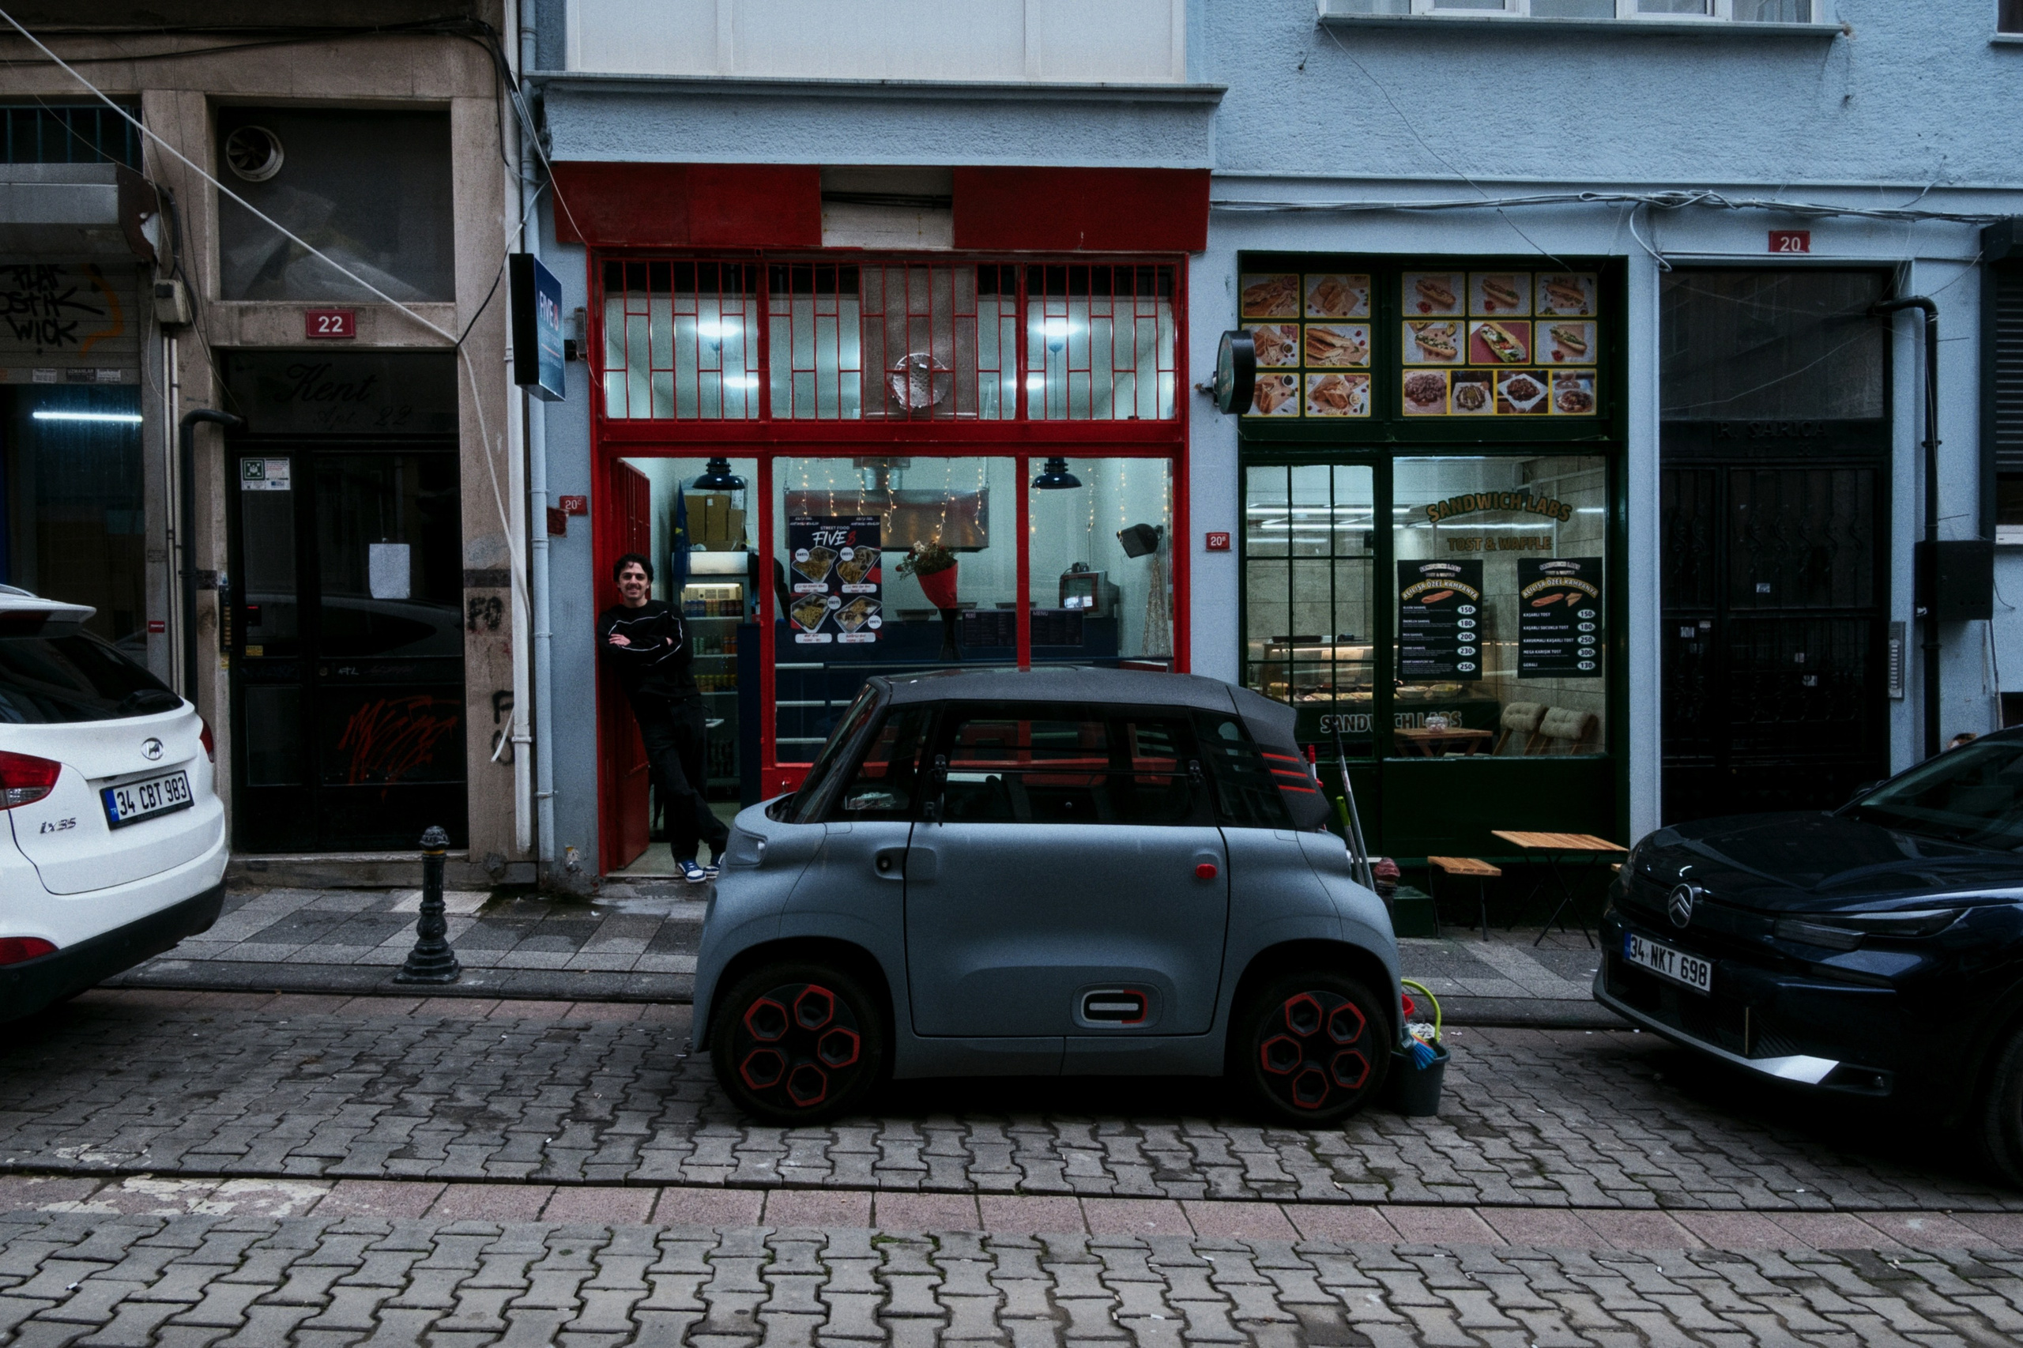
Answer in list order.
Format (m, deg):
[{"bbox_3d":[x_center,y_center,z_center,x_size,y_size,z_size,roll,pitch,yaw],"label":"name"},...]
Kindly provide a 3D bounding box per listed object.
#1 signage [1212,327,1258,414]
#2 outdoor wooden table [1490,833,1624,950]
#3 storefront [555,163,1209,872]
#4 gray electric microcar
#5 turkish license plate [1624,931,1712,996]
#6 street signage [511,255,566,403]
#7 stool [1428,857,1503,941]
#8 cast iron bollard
[{"bbox_3d":[1.137,-1.526,6.820,0.112,0.428,0.428,-1,1,-4],"label":"signage"},{"bbox_3d":[2.988,1.190,7.410,0.580,0.555,0.420,1,3,-4],"label":"outdoor wooden table"},{"bbox_3d":[-0.650,-0.830,7.360,3.480,3.790,0.300,-1,1,-4],"label":"storefront"},{"bbox_3d":[0.100,0.721,5.065,2.410,1.520,1.390,3,1,-9],"label":"gray electric microcar"},{"bbox_3d":[2.446,1.077,5.040,0.020,0.112,0.520,3,1,-8],"label":"turkish license plate"},{"bbox_3d":[-2.348,-1.705,6.707,0.118,0.625,0.490,-1,1,-4],"label":"street signage"},{"bbox_3d":[2.477,1.242,7.420,0.300,0.400,0.320,1,3,-1],"label":"stool"},{"bbox_3d":[-2.468,0.971,5.710,0.235,0.650,0.225,3,1,-4],"label":"cast iron bollard"}]

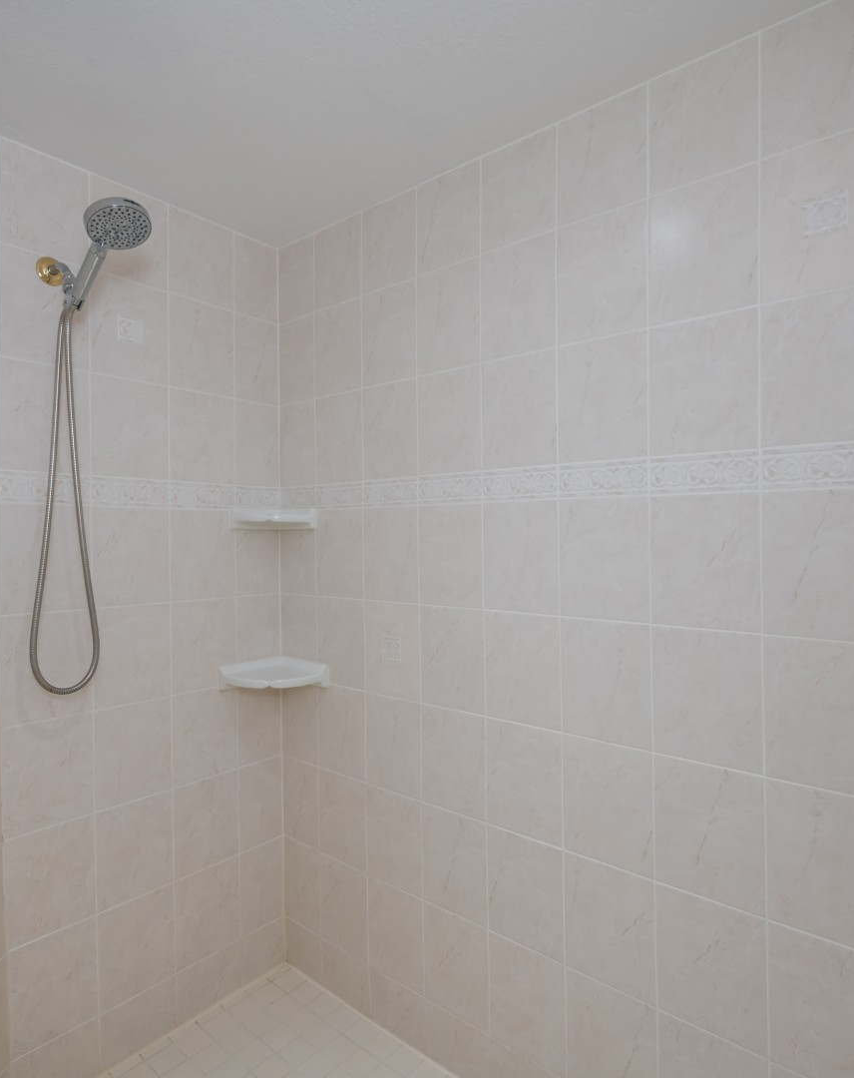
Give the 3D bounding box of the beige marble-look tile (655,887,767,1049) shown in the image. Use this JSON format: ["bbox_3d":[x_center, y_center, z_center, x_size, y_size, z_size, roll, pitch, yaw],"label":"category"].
[{"bbox_3d":[0.539,0.820,1.209,0.199,0.256,0.009,0,0,39],"label":"beige marble-look tile"}]

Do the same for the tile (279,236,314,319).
[{"bbox_3d":[-0.397,-0.795,1.927,0.165,0.233,0.010,0,1,39],"label":"tile"}]

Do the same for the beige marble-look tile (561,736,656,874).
[{"bbox_3d":[0.380,0.562,1.335,0.199,0.256,0.009,0,0,39],"label":"beige marble-look tile"}]

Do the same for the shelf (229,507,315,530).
[{"bbox_3d":[-0.462,-0.059,1.934,0.250,0.060,0.155,0,0,-4],"label":"shelf"}]

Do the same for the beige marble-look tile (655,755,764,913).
[{"bbox_3d":[0.541,0.562,1.207,0.200,0.256,0.010,0,0,39],"label":"beige marble-look tile"}]

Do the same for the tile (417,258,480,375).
[{"bbox_3d":[0.058,-0.547,1.566,0.195,0.254,0.010,0,1,39],"label":"tile"}]

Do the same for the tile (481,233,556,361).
[{"bbox_3d":[0.218,-0.560,1.477,0.200,0.250,0.009,0,0,39],"label":"tile"}]

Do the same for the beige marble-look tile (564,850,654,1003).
[{"bbox_3d":[0.382,0.820,1.337,0.199,0.256,0.009,0,0,39],"label":"beige marble-look tile"}]

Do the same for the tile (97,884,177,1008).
[{"bbox_3d":[-0.767,1.073,1.662,0.010,0.254,0.196,0,1,43],"label":"tile"}]

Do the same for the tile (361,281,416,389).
[{"bbox_3d":[-0.101,-0.549,1.710,0.199,0.256,0.009,0,0,39],"label":"tile"}]

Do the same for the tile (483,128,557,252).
[{"bbox_3d":[0.210,-0.797,1.454,0.199,0.234,0.009,0,0,39],"label":"tile"}]

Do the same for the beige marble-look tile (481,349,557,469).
[{"bbox_3d":[0.215,-0.290,1.444,0.196,0.254,0.010,0,1,39],"label":"beige marble-look tile"}]

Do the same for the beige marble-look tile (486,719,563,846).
[{"bbox_3d":[0.224,0.563,1.461,0.199,0.256,0.010,0,0,39],"label":"beige marble-look tile"}]

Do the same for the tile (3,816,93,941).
[{"bbox_3d":[-0.894,0.824,1.506,0.009,0.256,0.203,0,0,39],"label":"tile"}]

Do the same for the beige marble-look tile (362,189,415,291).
[{"bbox_3d":[-0.101,-0.813,1.730,0.200,0.235,0.009,0,0,39],"label":"beige marble-look tile"}]

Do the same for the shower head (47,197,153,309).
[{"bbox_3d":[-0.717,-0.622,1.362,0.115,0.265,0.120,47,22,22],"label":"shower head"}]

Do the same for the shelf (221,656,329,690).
[{"bbox_3d":[-0.452,0.407,1.888,0.312,0.063,0.200,0,1,-4],"label":"shelf"}]

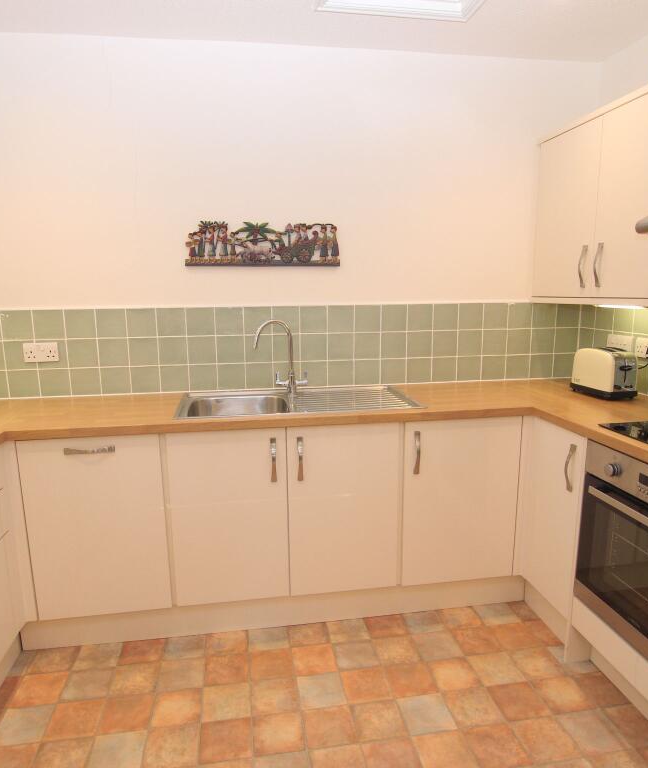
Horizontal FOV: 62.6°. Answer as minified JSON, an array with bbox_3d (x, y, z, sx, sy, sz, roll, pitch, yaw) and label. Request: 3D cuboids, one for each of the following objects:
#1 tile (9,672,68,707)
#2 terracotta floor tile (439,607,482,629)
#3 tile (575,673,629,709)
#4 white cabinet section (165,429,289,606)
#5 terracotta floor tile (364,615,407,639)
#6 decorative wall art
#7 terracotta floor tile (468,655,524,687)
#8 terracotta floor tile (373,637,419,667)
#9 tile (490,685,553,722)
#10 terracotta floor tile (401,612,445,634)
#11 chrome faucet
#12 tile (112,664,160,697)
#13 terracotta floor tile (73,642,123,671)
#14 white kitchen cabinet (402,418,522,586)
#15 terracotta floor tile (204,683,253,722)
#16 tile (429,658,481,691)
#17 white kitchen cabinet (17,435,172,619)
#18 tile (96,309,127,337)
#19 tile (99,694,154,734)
[{"bbox_3d":[-1.012,1.091,1.901,0.160,0.010,0.160,-2,10,-9],"label":"tile"},{"bbox_3d":[0.573,0.990,2.248,0.155,0.010,0.154,-2,10,-9],"label":"terracotta floor tile"},{"bbox_3d":[0.983,1.083,1.881,0.143,0.010,0.156,-2,10,-9],"label":"tile"},{"bbox_3d":[-0.413,0.484,2.397,0.456,0.724,0.586,-2,10,-8],"label":"white cabinet section"},{"bbox_3d":[0.259,1.018,2.238,0.160,0.010,0.148,-2,10,-9],"label":"terracotta floor tile"},{"bbox_3d":[-0.278,-0.645,2.460,0.713,0.200,0.030,-2,10,-8],"label":"decorative wall art"},{"bbox_3d":[0.638,1.064,1.984,0.162,0.010,0.159,-2,10,-8],"label":"terracotta floor tile"},{"bbox_3d":[0.288,1.048,2.093,0.157,0.010,0.158,-2,10,-8],"label":"terracotta floor tile"},{"bbox_3d":[0.665,1.093,1.826,0.158,0.010,0.154,-2,10,-8],"label":"tile"},{"bbox_3d":[0.429,1.019,2.284,0.157,0.010,0.153,-2,10,-9],"label":"terracotta floor tile"},{"bbox_3d":[-0.199,-0.124,2.454,0.252,0.340,0.065,-4,11,-17],"label":"chrome faucet"},{"bbox_3d":[-0.684,1.090,1.954,0.157,0.010,0.156,-2,10,-9],"label":"tile"},{"bbox_3d":[-0.882,1.071,2.085,0.164,0.010,0.148,-2,11,-9],"label":"terracotta floor tile"},{"bbox_3d":[0.533,0.446,2.490,0.500,0.717,0.560,-2,10,-8],"label":"white kitchen cabinet"},{"bbox_3d":[-0.336,1.096,1.831,0.160,0.010,0.160,-2,10,-9],"label":"terracotta floor tile"},{"bbox_3d":[0.475,1.071,1.959,0.157,0.010,0.157,-2,10,-8],"label":"tile"},{"bbox_3d":[-0.894,0.494,2.283,0.500,0.715,0.570,-2,11,-9],"label":"white kitchen cabinet"},{"bbox_3d":[-0.981,-0.276,2.459,0.130,0.129,0.010,-2,10,-8],"label":"tile"},{"bbox_3d":[-0.659,1.117,1.796,0.157,0.010,0.156,-2,10,-9],"label":"tile"}]

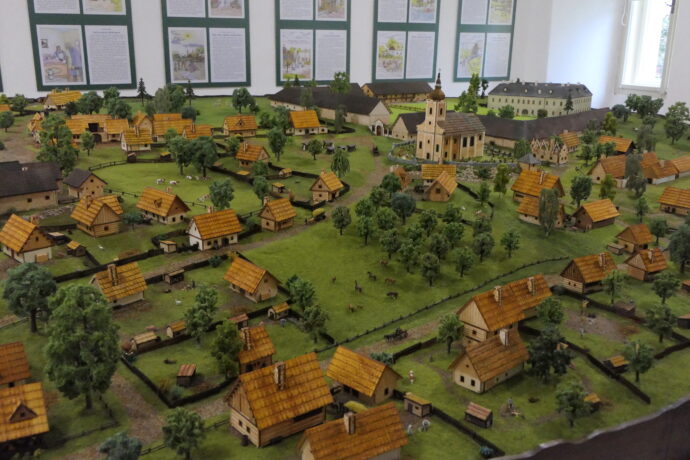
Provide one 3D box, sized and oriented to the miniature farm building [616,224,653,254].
[{"bbox_3d":[0.888,0.020,1.932,0.072,0.073,0.073,-7,19,-24],"label":"miniature farm building"}]

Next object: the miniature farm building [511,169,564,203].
[{"bbox_3d":[0.591,-0.125,1.934,0.079,0.093,0.127,-13,24,-38],"label":"miniature farm building"}]

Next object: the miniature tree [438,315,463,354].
[{"bbox_3d":[0.198,0.197,1.184,0.045,0.081,0.045,1,17,0],"label":"miniature tree"}]

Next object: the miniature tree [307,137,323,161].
[{"bbox_3d":[-0.112,-0.297,2.345,0.056,0.076,0.056,1,19,0],"label":"miniature tree"}]

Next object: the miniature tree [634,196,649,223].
[{"bbox_3d":[0.963,-0.065,2.054,0.045,0.086,0.045,1,17,0],"label":"miniature tree"}]

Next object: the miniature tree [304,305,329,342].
[{"bbox_3d":[-0.057,0.182,1.221,0.050,0.078,0.050,1,17,0],"label":"miniature tree"}]

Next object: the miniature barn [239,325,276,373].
[{"bbox_3d":[-0.165,0.190,1.035,0.070,0.059,0.081,-11,22,-33],"label":"miniature barn"}]

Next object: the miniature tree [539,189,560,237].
[{"bbox_3d":[0.626,-0.053,1.936,0.058,0.146,0.058,1,17,0],"label":"miniature tree"}]

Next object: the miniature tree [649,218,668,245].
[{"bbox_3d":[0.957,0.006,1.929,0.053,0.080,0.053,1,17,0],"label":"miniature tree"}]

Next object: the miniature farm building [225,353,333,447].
[{"bbox_3d":[-0.108,0.264,1.034,0.143,0.119,0.105,-11,20,-38],"label":"miniature farm building"}]

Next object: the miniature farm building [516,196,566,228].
[{"bbox_3d":[0.554,-0.051,1.785,0.118,0.062,0.056,17,24,41],"label":"miniature farm building"}]

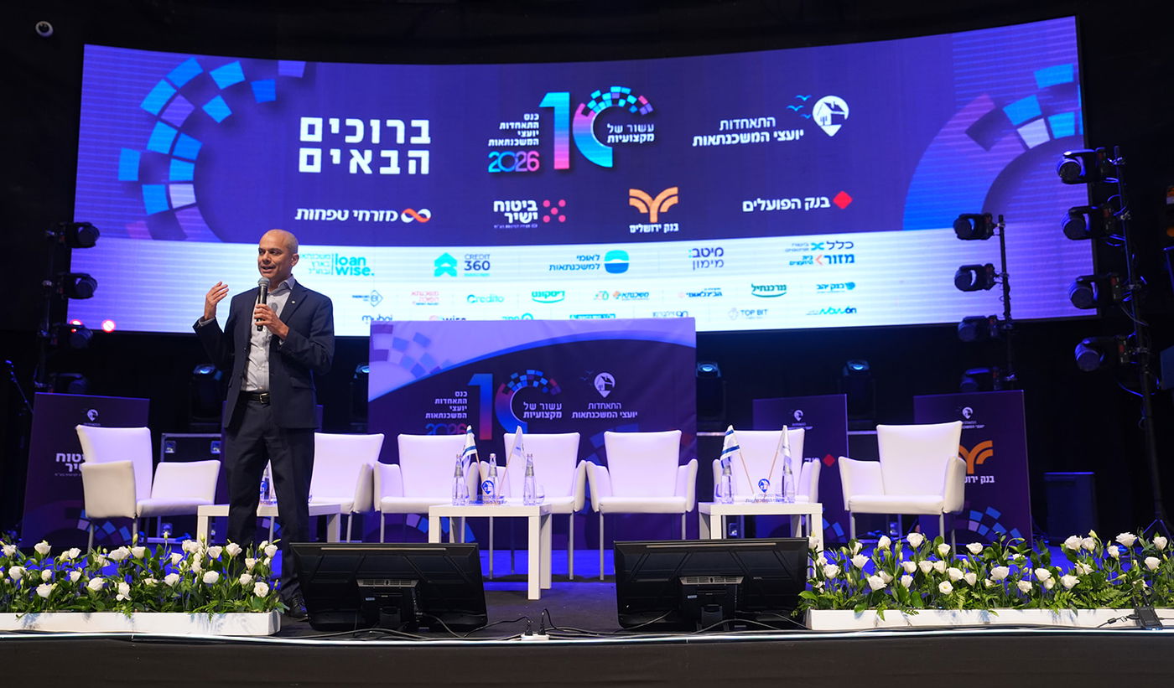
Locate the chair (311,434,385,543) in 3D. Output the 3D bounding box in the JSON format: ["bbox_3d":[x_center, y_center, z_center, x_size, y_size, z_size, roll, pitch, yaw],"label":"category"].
[{"bbox_3d":[-1.601,1.003,6.330,0.630,0.880,0.580,-2,-8,9],"label":"chair"}]

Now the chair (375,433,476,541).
[{"bbox_3d":[-1.002,1.016,6.452,0.655,0.895,0.585,0,-8,-1],"label":"chair"}]

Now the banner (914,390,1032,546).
[{"bbox_3d":[3.432,1.120,9.024,0.970,1.350,0.050,-6,-10,37],"label":"banner"}]

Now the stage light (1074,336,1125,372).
[{"bbox_3d":[3.551,0.070,7.001,0.330,0.250,0.280,-3,2,20],"label":"stage light"}]

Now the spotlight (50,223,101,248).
[{"bbox_3d":[-5.068,-1.086,10.054,0.390,0.280,0.300,2,0,-16],"label":"spotlight"}]

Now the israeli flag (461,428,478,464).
[{"bbox_3d":[-0.622,0.542,5.357,0.100,0.205,0.055,-1,-8,6],"label":"israeli flag"}]

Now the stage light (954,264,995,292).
[{"bbox_3d":[3.501,-0.591,9.109,0.330,0.250,0.280,-3,2,18],"label":"stage light"}]

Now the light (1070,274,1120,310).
[{"bbox_3d":[3.549,-0.362,7.059,0.330,0.250,0.280,-3,2,20],"label":"light"}]

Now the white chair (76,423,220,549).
[{"bbox_3d":[-2.419,0.896,5.503,0.580,0.880,0.630,-4,-9,26],"label":"white chair"}]

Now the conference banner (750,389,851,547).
[{"bbox_3d":[2.022,1.190,9.551,0.946,1.375,0.050,-6,-10,35],"label":"conference banner"}]

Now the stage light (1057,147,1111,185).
[{"bbox_3d":[3.532,-1.264,7.182,0.330,0.250,0.280,-3,2,20],"label":"stage light"}]

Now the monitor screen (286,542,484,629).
[{"bbox_3d":[-0.732,0.908,3.787,0.705,0.410,0.080,-1,27,6],"label":"monitor screen"}]

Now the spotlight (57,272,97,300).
[{"bbox_3d":[-4.599,-0.525,9.106,0.330,0.250,0.280,2,2,-18],"label":"spotlight"}]

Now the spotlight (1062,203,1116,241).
[{"bbox_3d":[3.976,-0.970,8.010,0.390,0.280,0.300,-3,-1,20],"label":"spotlight"}]

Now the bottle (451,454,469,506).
[{"bbox_3d":[-0.656,0.701,5.190,0.069,0.262,0.069,0,-8,0],"label":"bottle"}]

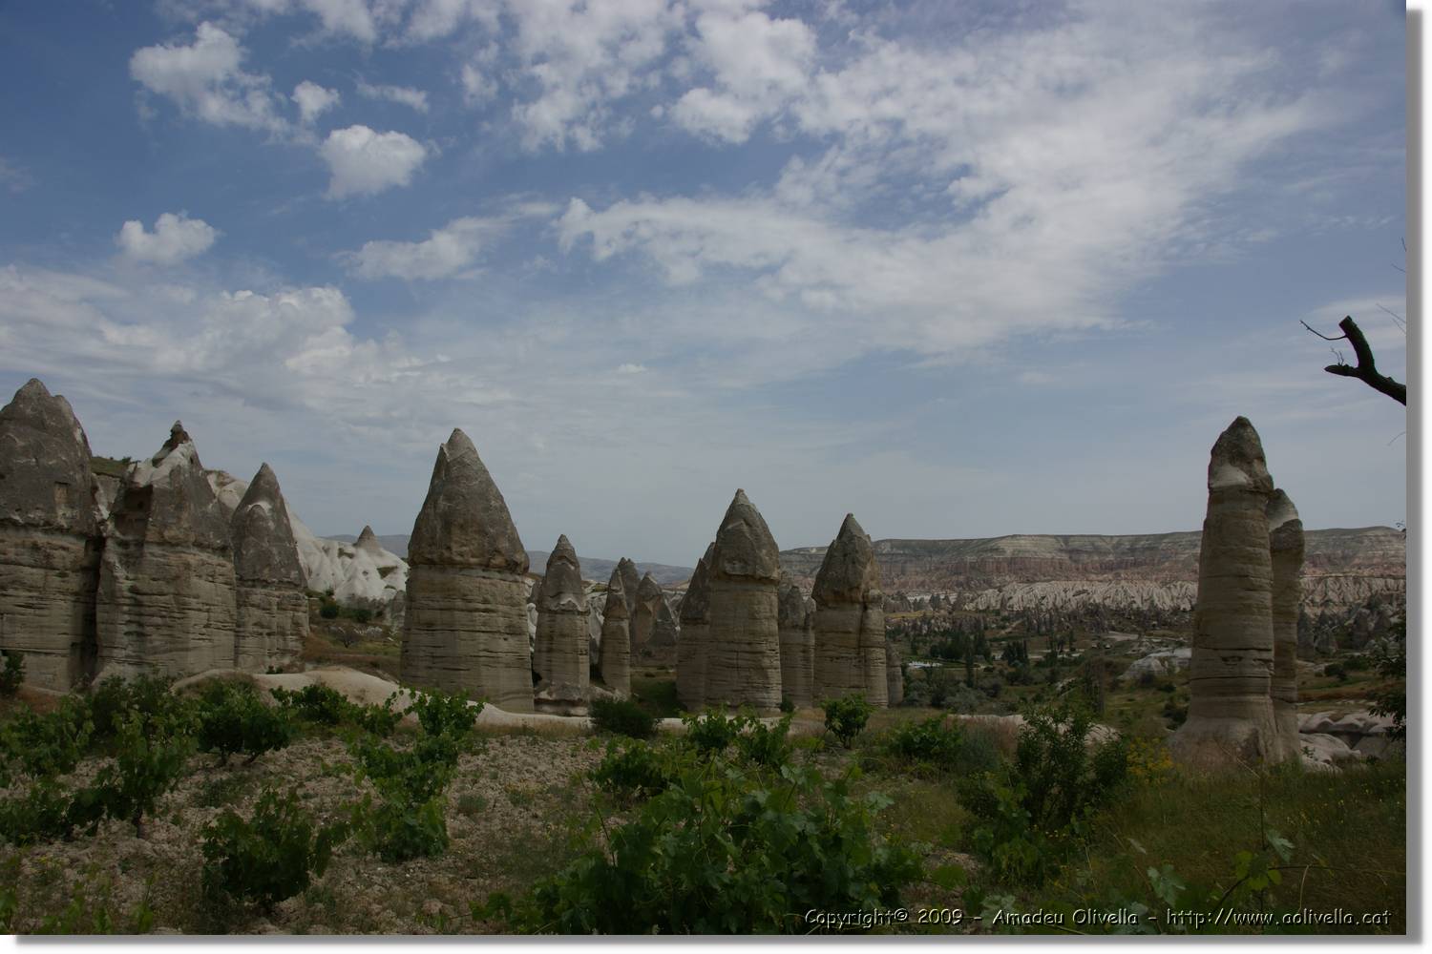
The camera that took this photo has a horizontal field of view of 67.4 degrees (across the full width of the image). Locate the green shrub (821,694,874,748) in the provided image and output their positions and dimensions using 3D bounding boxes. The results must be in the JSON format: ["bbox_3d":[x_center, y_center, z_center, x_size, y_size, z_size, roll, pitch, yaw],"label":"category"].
[{"bbox_3d":[1.682,3.135,13.800,0.671,0.670,0.637,-1,-6,7],"label":"green shrub"}]

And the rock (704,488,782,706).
[{"bbox_3d":[1.450,6.769,58.000,4.169,11.966,3.960,0,-6,1],"label":"rock"}]

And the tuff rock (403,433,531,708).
[{"bbox_3d":[-10.433,3.915,45.000,5.390,11.837,5.121,1,-6,-13],"label":"tuff rock"}]

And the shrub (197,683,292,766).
[{"bbox_3d":[-5.270,2.763,12.000,0.985,0.898,0.886,3,-7,-23],"label":"shrub"}]

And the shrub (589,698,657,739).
[{"bbox_3d":[-1.262,3.264,14.500,0.903,0.557,0.813,1,-6,-5],"label":"shrub"}]

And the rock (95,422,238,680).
[{"bbox_3d":[-24.046,3.355,47.000,5.537,11.394,5.260,3,-7,-27],"label":"rock"}]

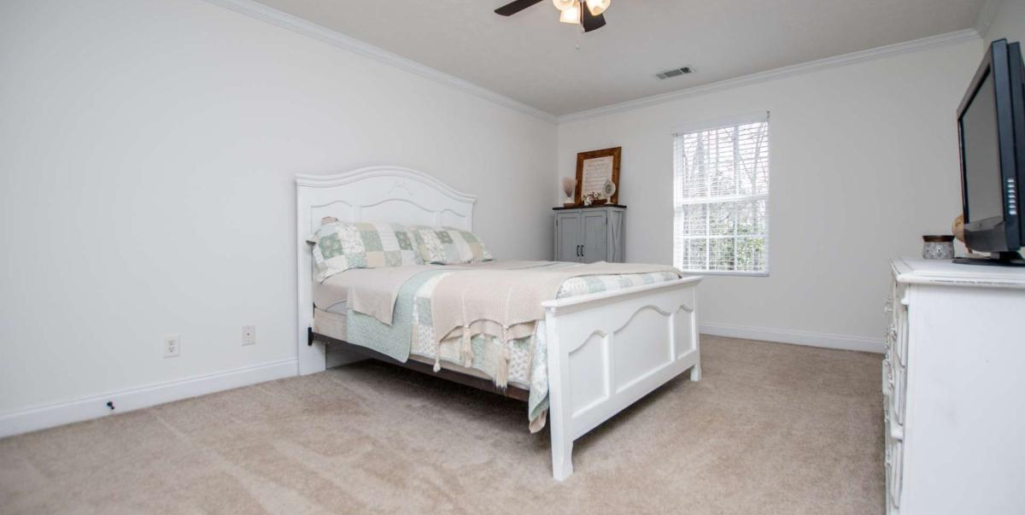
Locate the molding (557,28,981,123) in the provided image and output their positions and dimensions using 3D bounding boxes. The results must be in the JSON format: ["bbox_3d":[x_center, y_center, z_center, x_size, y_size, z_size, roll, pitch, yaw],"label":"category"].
[{"bbox_3d":[1.984,-1.659,4.174,3.602,0.085,0.070,1,2,37],"label":"molding"}]

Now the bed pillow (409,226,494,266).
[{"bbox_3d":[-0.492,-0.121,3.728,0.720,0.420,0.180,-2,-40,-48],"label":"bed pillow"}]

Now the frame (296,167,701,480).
[{"bbox_3d":[-0.131,0.043,2.876,2.197,1.553,1.709,1,2,42],"label":"frame"}]

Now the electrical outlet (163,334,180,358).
[{"bbox_3d":[-1.982,0.512,2.486,0.010,0.122,0.075,1,2,42],"label":"electrical outlet"}]

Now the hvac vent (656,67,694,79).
[{"bbox_3d":[1.484,-1.677,3.906,0.310,0.020,0.150,1,2,37],"label":"hvac vent"}]

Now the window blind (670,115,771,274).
[{"bbox_3d":[2.020,-0.586,4.197,0.868,1.500,0.060,1,2,37],"label":"window blind"}]

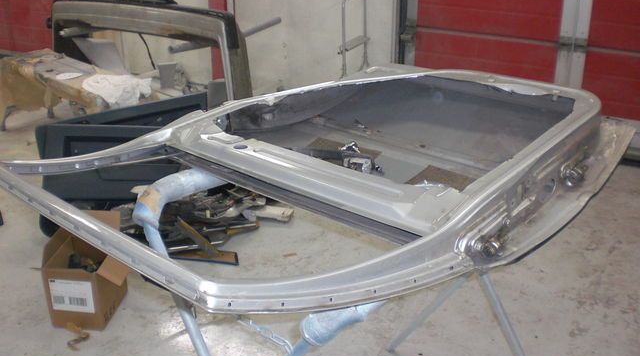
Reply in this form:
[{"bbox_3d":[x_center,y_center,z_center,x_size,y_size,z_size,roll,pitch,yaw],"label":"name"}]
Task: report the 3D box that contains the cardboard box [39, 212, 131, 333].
[{"bbox_3d":[-0.866,0.358,2.534,0.241,0.329,0.267,1,23,4],"label":"cardboard box"}]

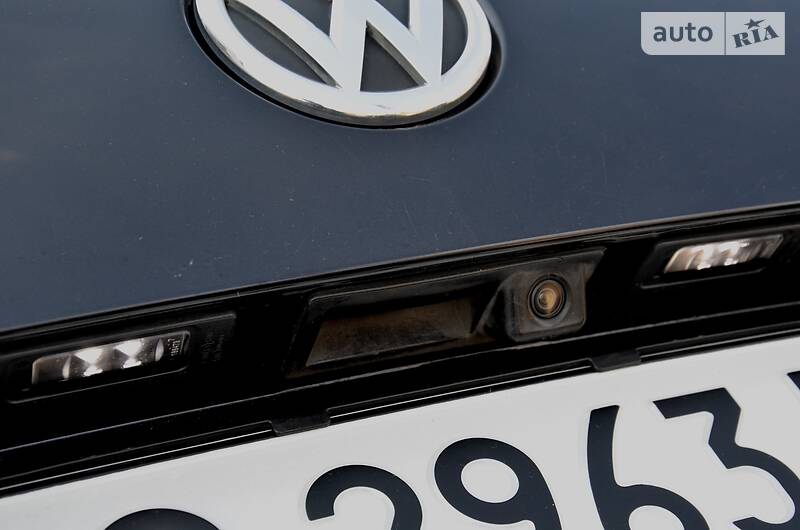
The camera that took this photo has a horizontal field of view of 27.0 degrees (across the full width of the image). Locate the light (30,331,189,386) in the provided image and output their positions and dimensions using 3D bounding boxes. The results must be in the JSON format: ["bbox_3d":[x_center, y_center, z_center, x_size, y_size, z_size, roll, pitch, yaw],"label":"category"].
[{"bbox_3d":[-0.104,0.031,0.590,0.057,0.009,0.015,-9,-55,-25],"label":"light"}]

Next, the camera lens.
[{"bbox_3d":[0.057,0.013,0.655,0.016,0.016,0.009,-9,11,-25],"label":"camera lens"}]

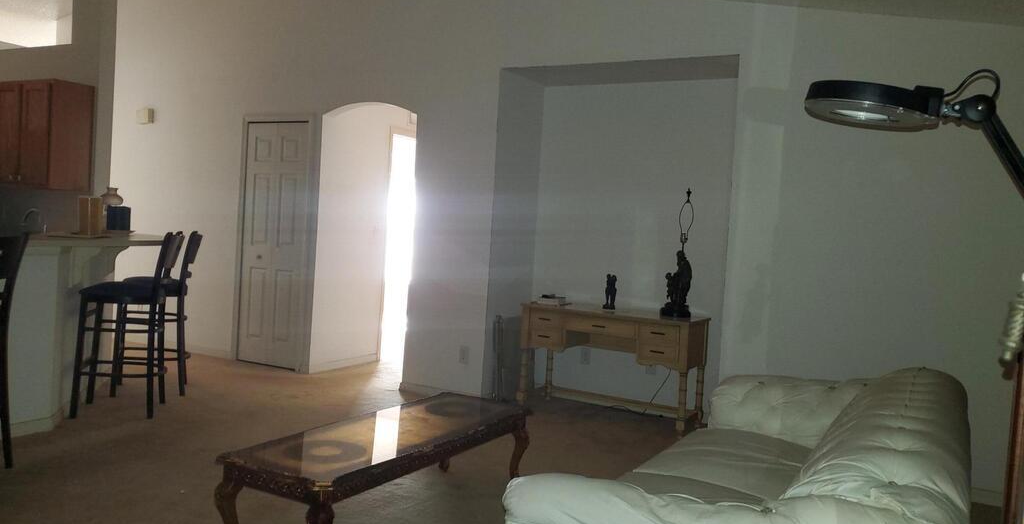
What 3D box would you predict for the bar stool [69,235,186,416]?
[{"bbox_3d":[-2.372,0.361,4.767,0.500,1.130,0.430,3,2,-15],"label":"bar stool"}]

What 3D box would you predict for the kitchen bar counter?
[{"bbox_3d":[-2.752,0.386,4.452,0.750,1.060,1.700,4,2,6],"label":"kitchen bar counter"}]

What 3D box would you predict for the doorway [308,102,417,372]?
[{"bbox_3d":[-1.152,-0.148,6.079,0.880,2.190,0.140,4,2,26],"label":"doorway"}]

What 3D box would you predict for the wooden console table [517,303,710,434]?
[{"bbox_3d":[0.699,0.715,5.441,1.255,0.737,0.451,5,3,32],"label":"wooden console table"}]

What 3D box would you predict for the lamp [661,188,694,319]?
[{"bbox_3d":[1.160,-0.069,5.355,0.190,0.889,0.150,5,3,32],"label":"lamp"}]

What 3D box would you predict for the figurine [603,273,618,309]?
[{"bbox_3d":[0.719,0.216,5.576,0.090,0.251,0.070,4,2,25],"label":"figurine"}]

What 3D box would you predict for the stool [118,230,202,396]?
[{"bbox_3d":[-2.461,0.338,5.352,0.500,1.120,0.430,3,2,-19],"label":"stool"}]

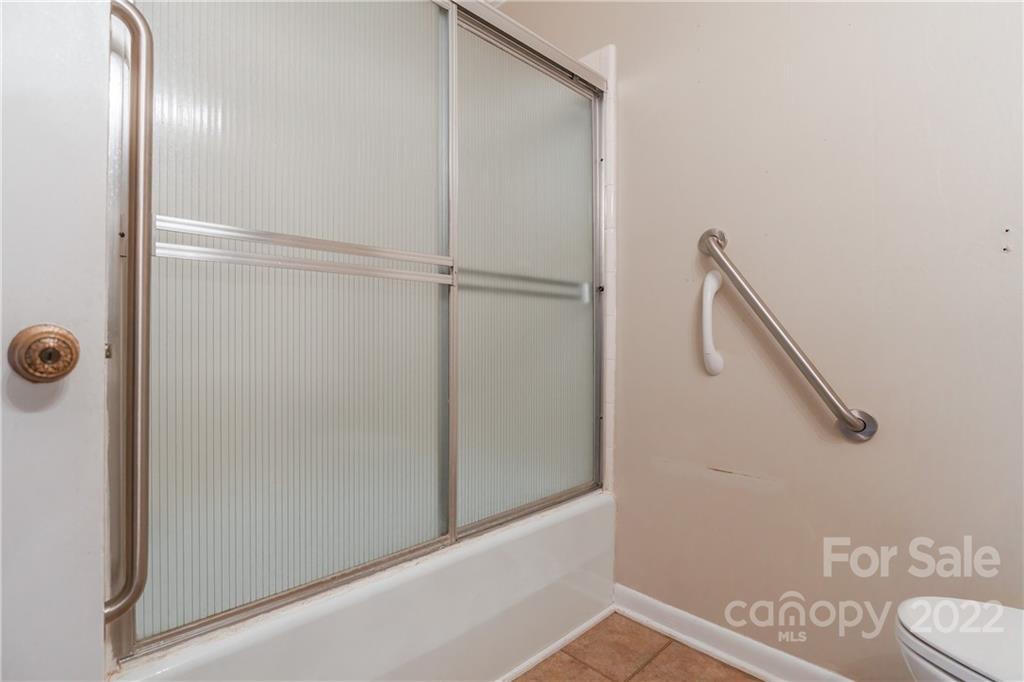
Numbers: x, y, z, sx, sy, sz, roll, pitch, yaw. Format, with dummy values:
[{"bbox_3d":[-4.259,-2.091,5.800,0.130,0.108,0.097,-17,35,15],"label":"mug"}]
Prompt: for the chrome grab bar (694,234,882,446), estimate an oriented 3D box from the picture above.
[{"bbox_3d":[0.699,-0.042,1.208,0.074,0.691,0.082,0,-35,-47],"label":"chrome grab bar"}]

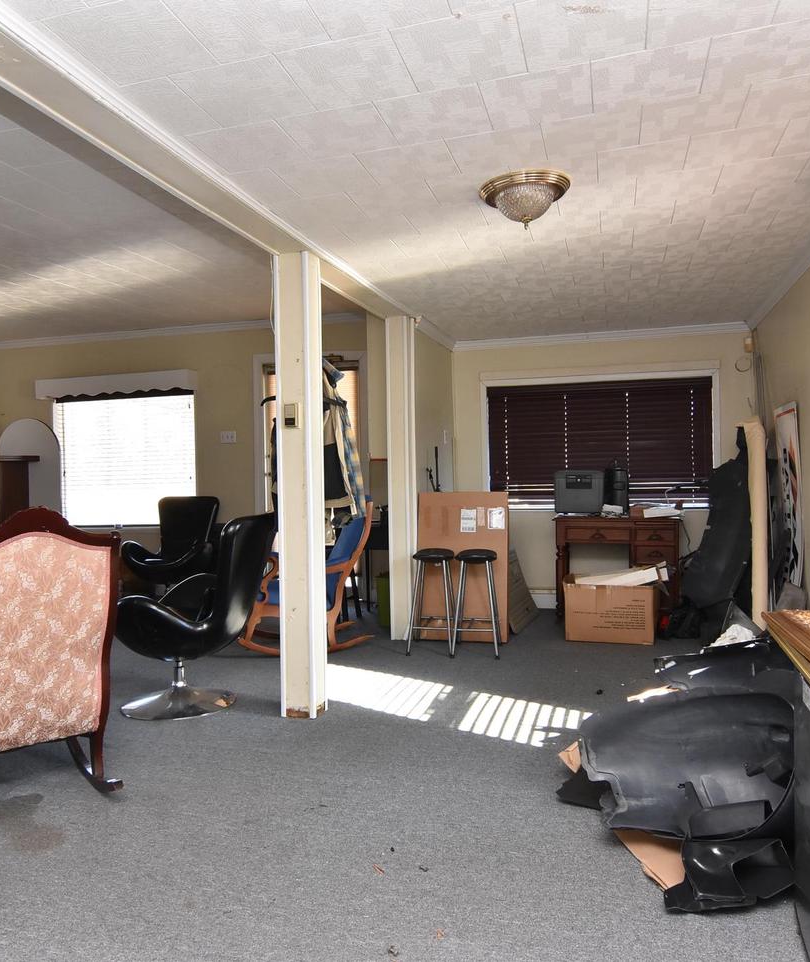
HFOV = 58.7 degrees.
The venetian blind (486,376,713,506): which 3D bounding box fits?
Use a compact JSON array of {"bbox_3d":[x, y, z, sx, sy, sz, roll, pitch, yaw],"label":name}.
[{"bbox_3d":[1.553,-0.295,5.855,1.756,1.010,0.060,-1,1,16],"label":"venetian blind"}]

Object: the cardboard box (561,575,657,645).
[{"bbox_3d":[1.380,0.844,4.786,0.540,0.370,0.420,-2,0,21],"label":"cardboard box"}]

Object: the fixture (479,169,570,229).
[{"bbox_3d":[0.451,-1.030,2.700,0.340,0.165,0.340,-2,0,15],"label":"fixture"}]

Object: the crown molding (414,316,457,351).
[{"bbox_3d":[0.261,-1.123,5.568,0.050,0.070,1.099,-1,1,16],"label":"crown molding"}]

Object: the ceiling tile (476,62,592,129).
[{"bbox_3d":[0.393,-1.138,2.126,0.305,0.020,0.305,-2,1,16],"label":"ceiling tile"}]

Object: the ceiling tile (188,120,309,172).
[{"bbox_3d":[-0.498,-1.087,2.337,0.305,0.018,0.300,-2,0,15],"label":"ceiling tile"}]

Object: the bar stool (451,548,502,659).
[{"bbox_3d":[0.441,0.765,4.570,0.285,0.650,0.310,-1,0,7],"label":"bar stool"}]

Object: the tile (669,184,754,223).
[{"bbox_3d":[1.303,-1.168,3.058,0.305,0.018,0.300,-2,0,15],"label":"tile"}]

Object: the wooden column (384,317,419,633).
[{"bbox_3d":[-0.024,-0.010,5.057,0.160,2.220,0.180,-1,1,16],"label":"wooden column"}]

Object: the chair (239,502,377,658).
[{"bbox_3d":[-0.680,0.595,4.780,0.850,0.970,0.600,-2,0,-13],"label":"chair"}]

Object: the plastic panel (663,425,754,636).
[{"bbox_3d":[2.084,0.338,5.009,0.560,1.400,0.450,-1,1,16],"label":"plastic panel"}]

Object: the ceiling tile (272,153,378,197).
[{"bbox_3d":[-0.288,-1.111,2.624,0.305,0.020,0.297,-1,1,16],"label":"ceiling tile"}]

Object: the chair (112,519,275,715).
[{"bbox_3d":[-1.053,0.642,3.607,0.760,0.950,0.770,-1,0,3],"label":"chair"}]

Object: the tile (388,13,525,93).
[{"bbox_3d":[0.149,-1.122,1.872,0.305,0.020,0.305,-2,1,15],"label":"tile"}]

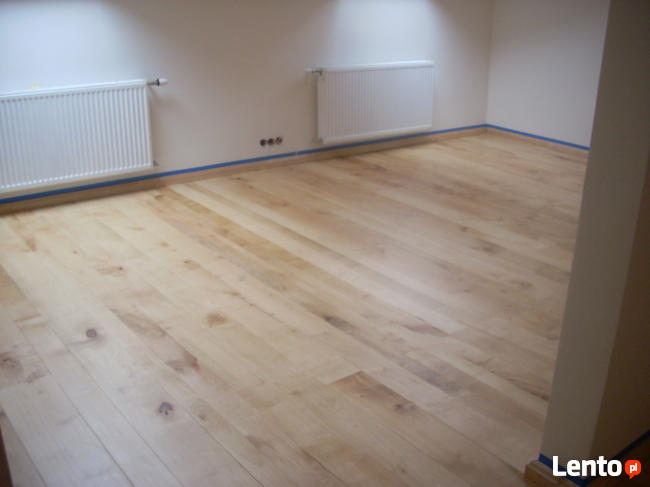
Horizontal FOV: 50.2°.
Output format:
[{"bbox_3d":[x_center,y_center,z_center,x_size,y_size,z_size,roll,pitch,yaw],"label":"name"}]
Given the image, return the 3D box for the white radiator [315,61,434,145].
[{"bbox_3d":[0.460,-1.228,5.945,1.190,0.595,0.100,-14,26,-32],"label":"white radiator"}]

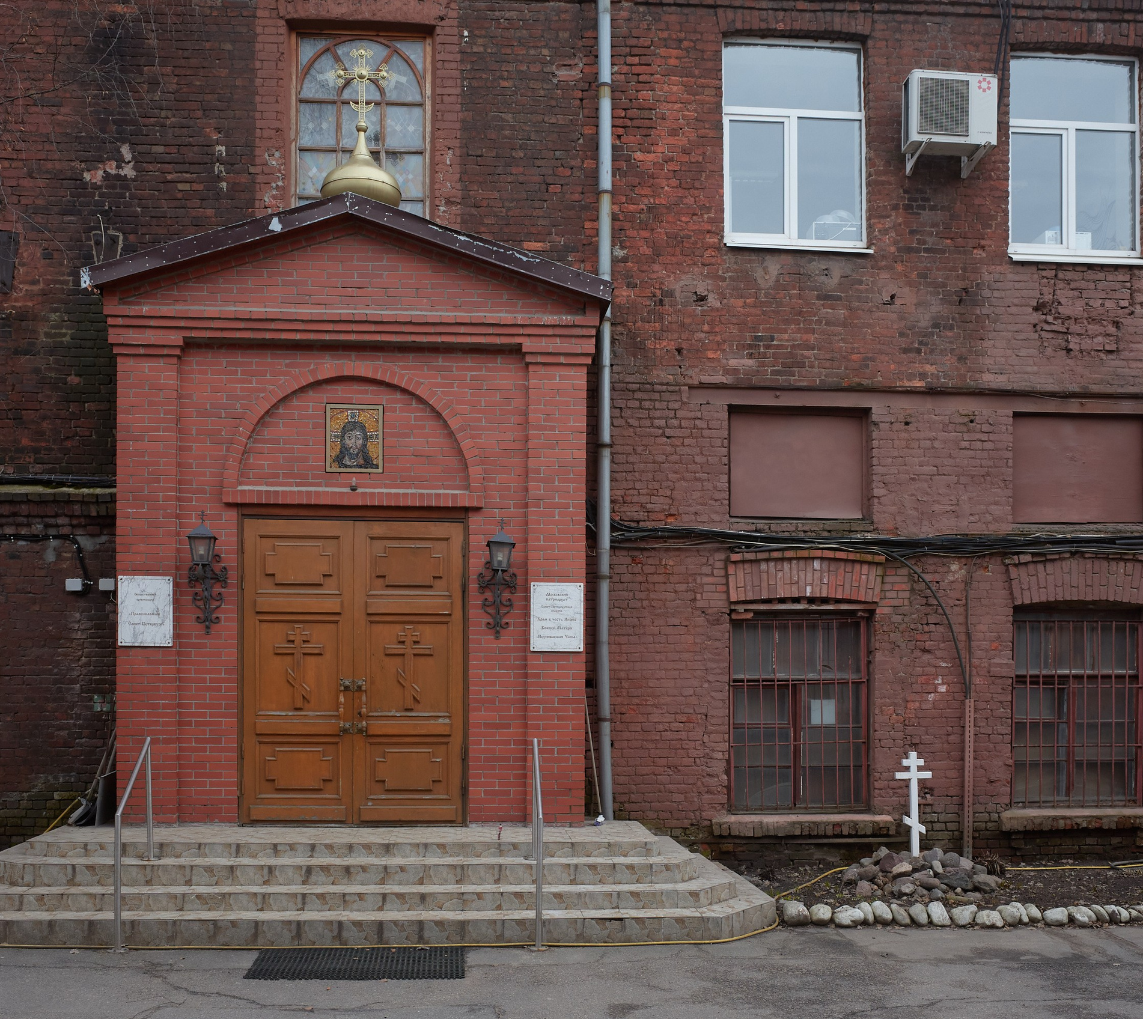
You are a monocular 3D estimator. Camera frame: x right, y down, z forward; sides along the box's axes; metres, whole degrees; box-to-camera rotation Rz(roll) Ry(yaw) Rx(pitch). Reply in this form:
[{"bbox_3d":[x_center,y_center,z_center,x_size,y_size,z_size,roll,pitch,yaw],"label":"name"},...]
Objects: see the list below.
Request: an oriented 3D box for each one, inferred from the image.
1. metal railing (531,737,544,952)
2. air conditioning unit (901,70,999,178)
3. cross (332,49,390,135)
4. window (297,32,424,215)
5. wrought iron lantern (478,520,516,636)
[{"bbox_3d":[-0.270,2.510,9.100,0.060,1.440,0.900,1,-2,-4],"label":"metal railing"},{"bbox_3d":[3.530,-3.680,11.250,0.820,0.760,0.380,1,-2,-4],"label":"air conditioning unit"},{"bbox_3d":[-1.928,-3.881,11.000,0.560,0.800,0.080,0,-1,-3],"label":"cross"},{"bbox_3d":[-1.961,-3.468,11.168,1.270,1.970,0.150,1,-2,-4],"label":"window"},{"bbox_3d":[-0.642,0.609,10.430,0.340,1.050,0.350,0,-1,-4],"label":"wrought iron lantern"}]

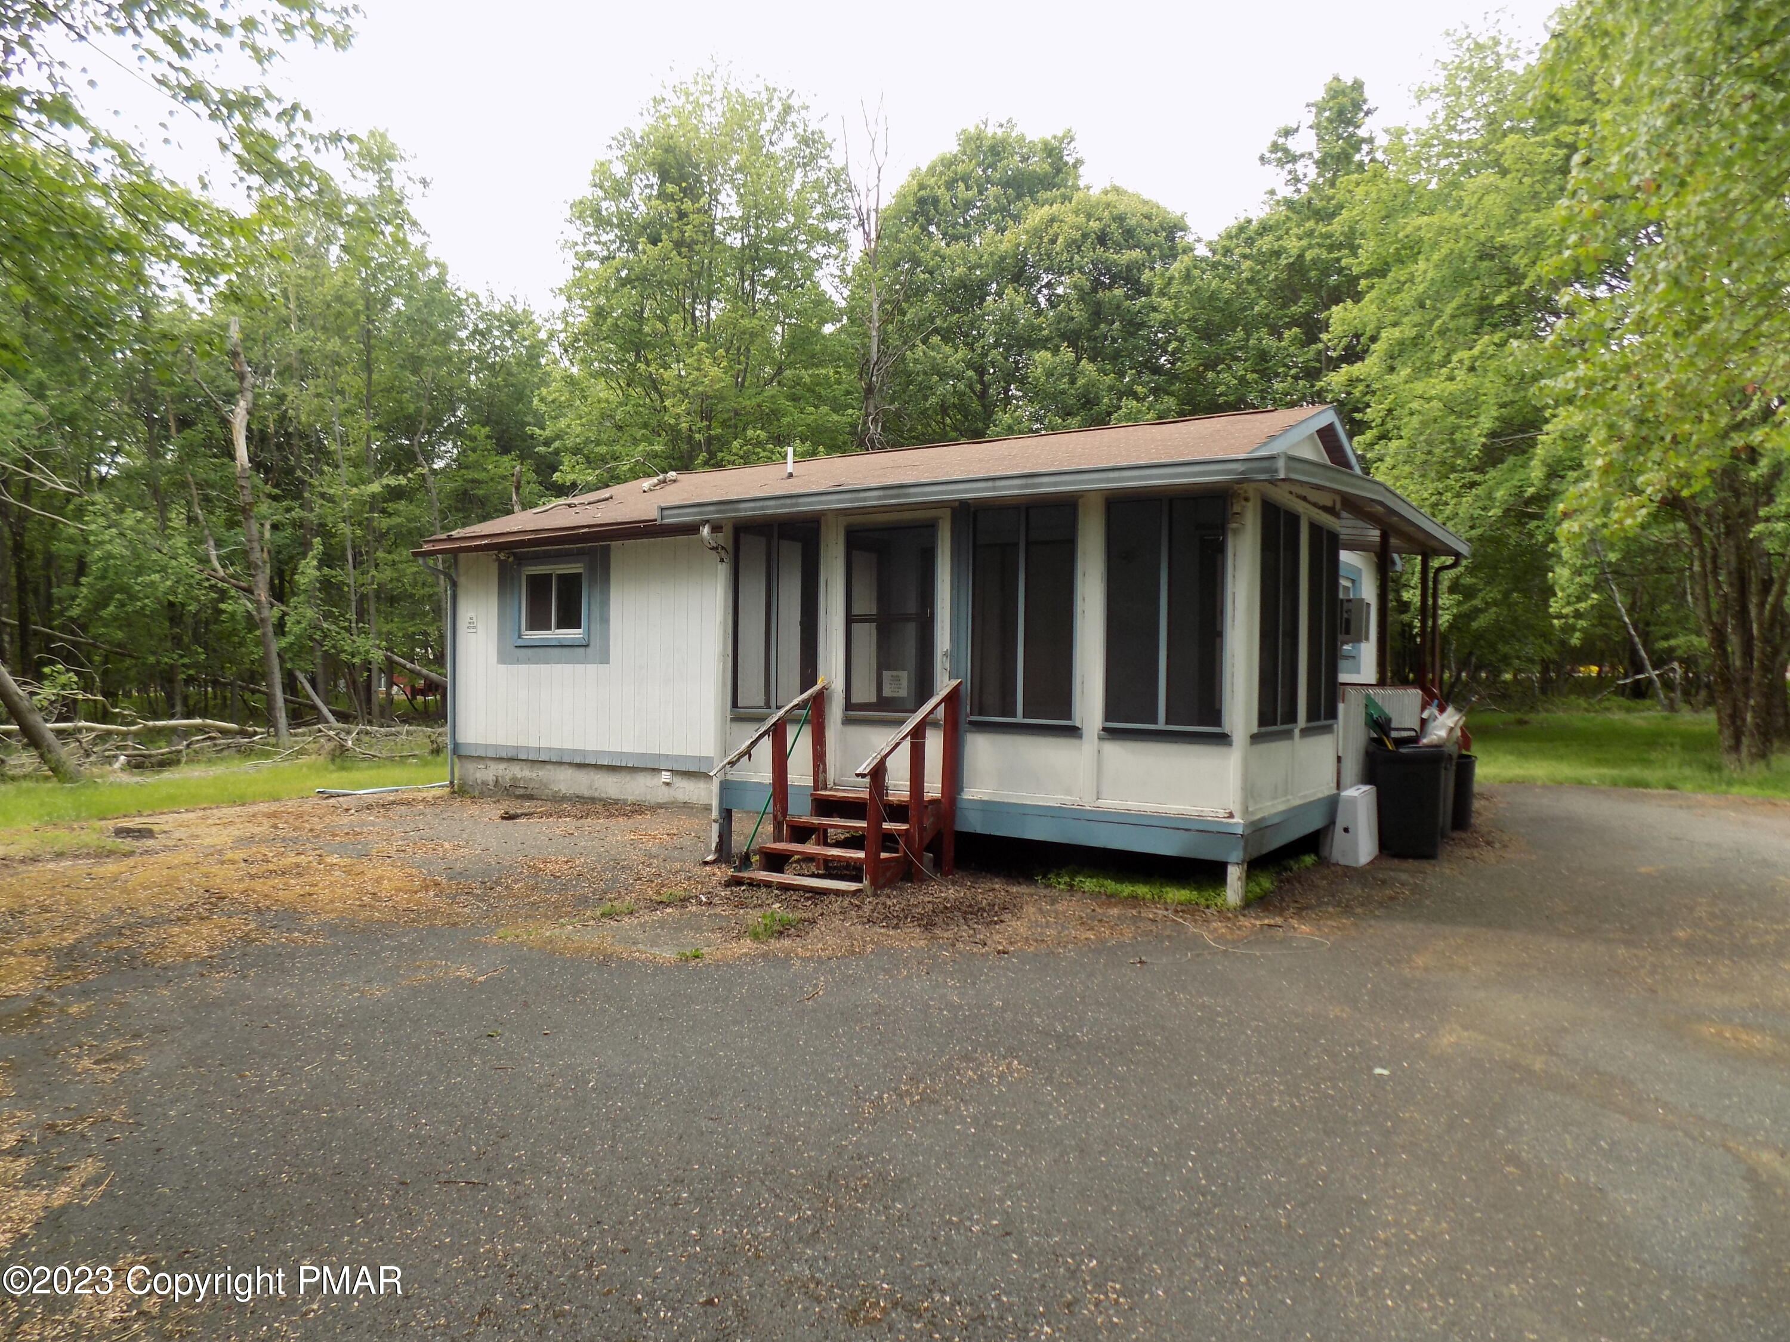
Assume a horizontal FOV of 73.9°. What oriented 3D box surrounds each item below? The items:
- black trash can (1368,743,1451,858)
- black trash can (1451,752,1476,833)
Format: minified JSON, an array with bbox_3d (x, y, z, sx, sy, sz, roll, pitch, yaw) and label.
[{"bbox_3d":[4.279,1.056,9.954,0.540,0.940,0.600,1,0,7],"label":"black trash can"},{"bbox_3d":[5.414,1.180,11.576,0.500,0.710,0.500,1,0,25],"label":"black trash can"}]

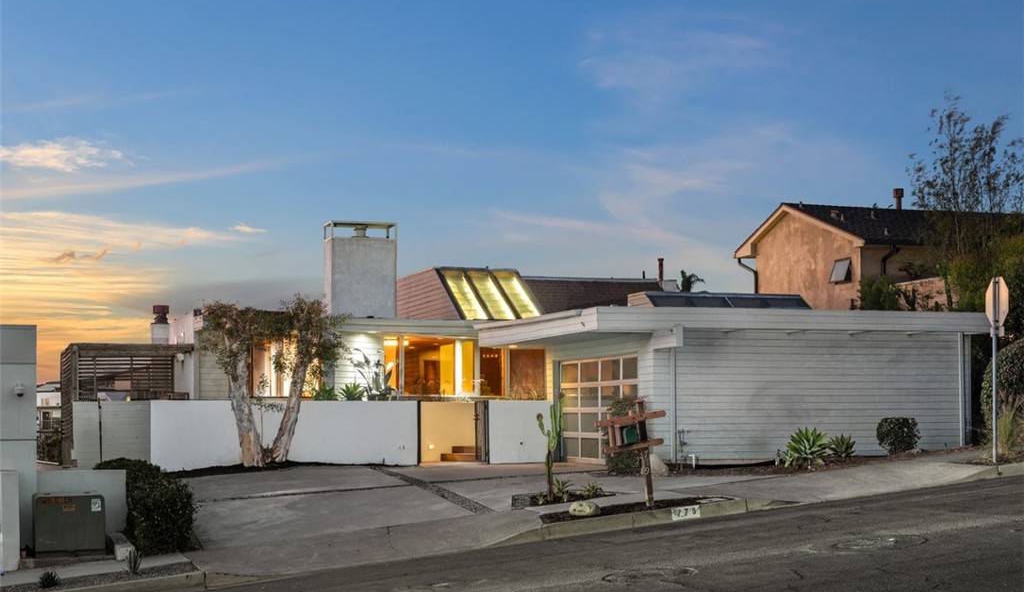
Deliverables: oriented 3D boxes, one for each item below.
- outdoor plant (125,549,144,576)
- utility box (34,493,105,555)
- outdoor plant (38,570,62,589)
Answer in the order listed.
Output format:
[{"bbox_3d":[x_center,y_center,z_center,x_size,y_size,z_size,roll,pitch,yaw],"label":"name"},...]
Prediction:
[{"bbox_3d":[-4.541,3.203,19.152,0.240,0.300,0.240,2,-4,-25],"label":"outdoor plant"},{"bbox_3d":[-5.822,2.978,20.938,0.860,0.770,0.680,1,-4,-18],"label":"utility box"},{"bbox_3d":[-5.382,3.304,18.568,0.280,0.210,0.280,2,-4,-25],"label":"outdoor plant"}]

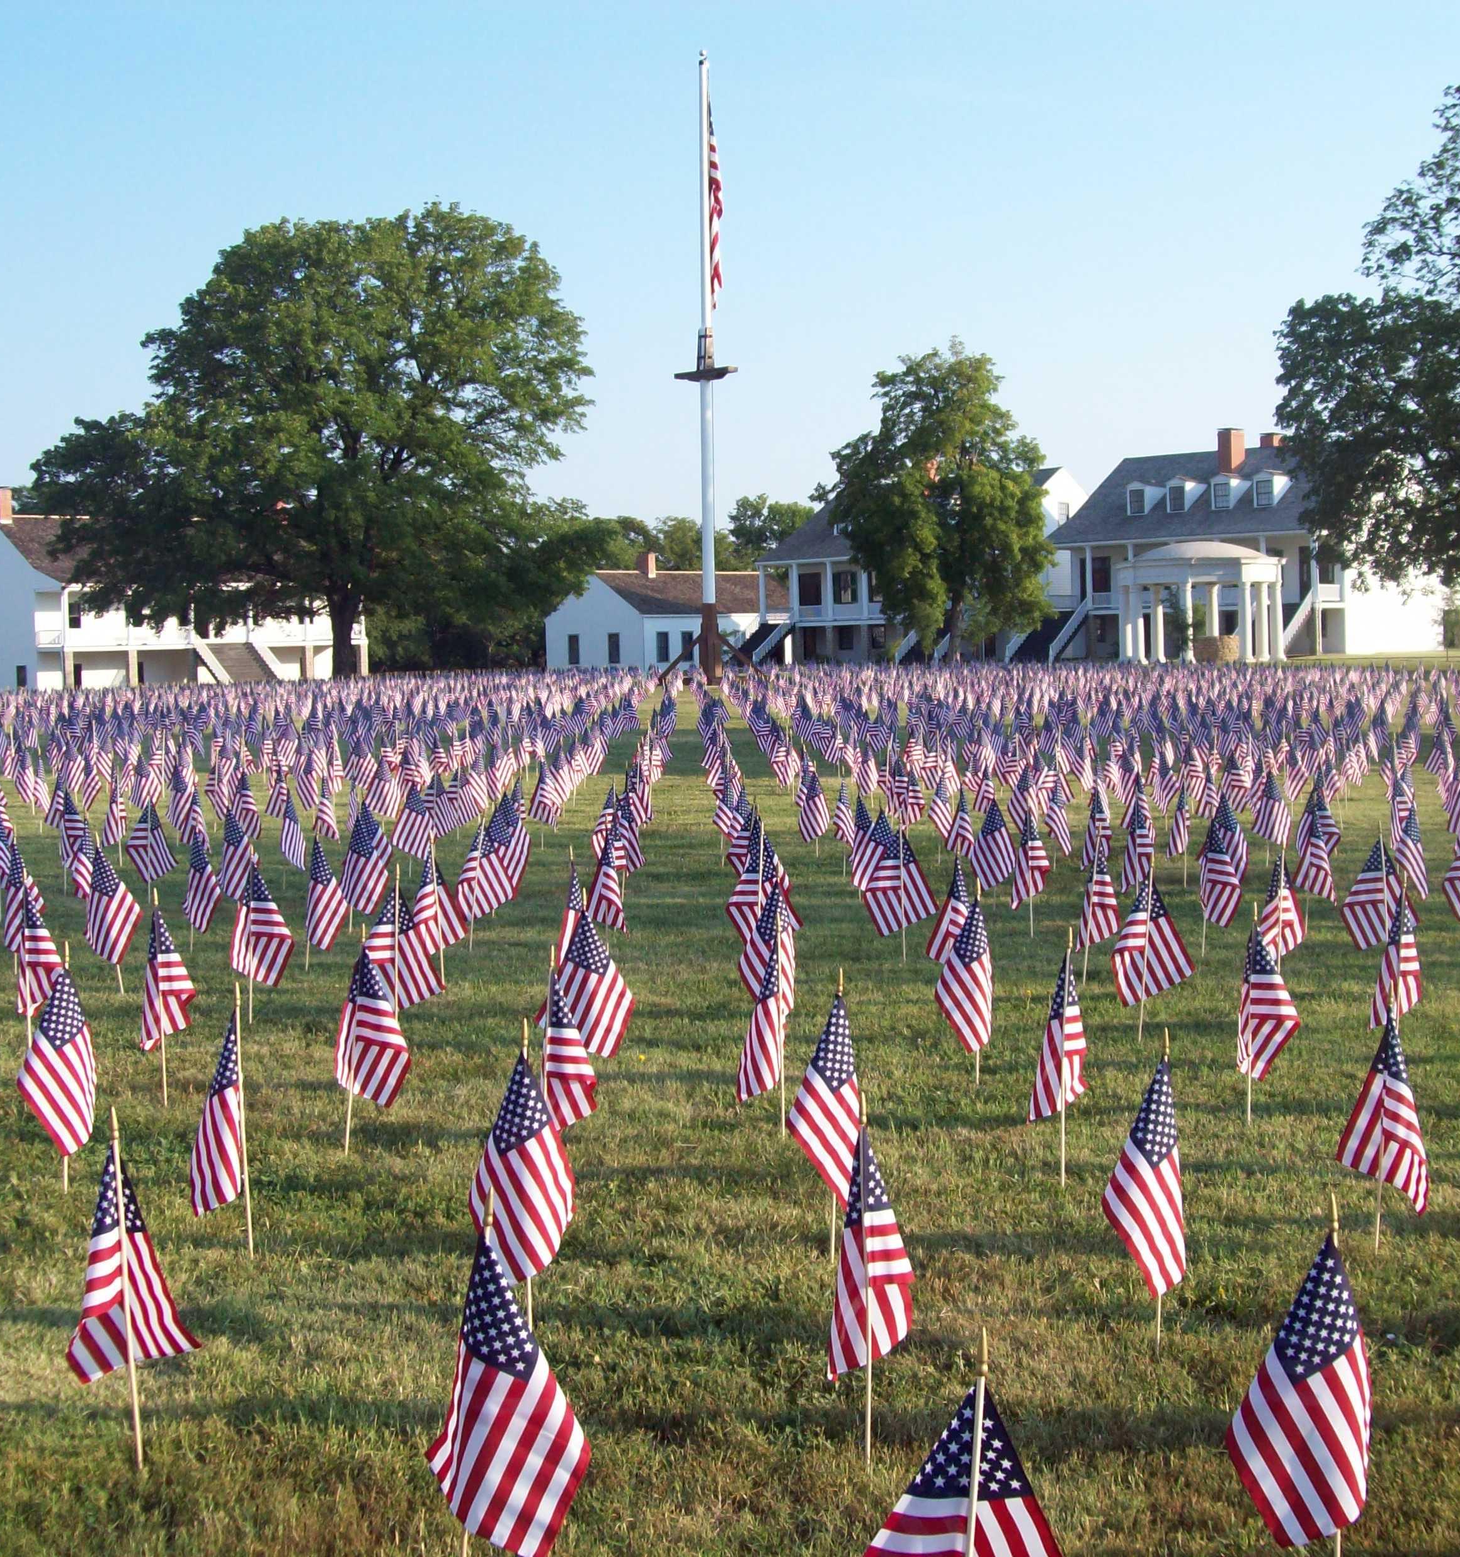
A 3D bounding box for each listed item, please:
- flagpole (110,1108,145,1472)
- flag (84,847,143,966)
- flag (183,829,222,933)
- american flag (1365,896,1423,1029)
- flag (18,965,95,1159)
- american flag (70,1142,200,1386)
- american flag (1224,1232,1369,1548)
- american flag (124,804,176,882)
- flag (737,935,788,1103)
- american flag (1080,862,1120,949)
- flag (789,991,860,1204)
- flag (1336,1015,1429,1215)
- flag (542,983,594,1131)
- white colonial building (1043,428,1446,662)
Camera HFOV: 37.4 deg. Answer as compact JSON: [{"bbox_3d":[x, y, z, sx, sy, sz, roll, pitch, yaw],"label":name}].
[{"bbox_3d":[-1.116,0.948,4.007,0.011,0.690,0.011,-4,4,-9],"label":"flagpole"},{"bbox_3d":[-2.812,0.581,9.850,0.274,0.548,0.140,-2,4,-16],"label":"flag"},{"bbox_3d":[-2.597,0.507,10.621,0.192,0.511,0.150,-2,4,-14],"label":"flag"},{"bbox_3d":[2.399,0.650,7.800,0.199,0.498,0.150,0,4,17],"label":"american flag"},{"bbox_3d":[-1.890,0.798,6.071,0.219,0.533,0.150,-2,4,-17],"label":"flag"},{"bbox_3d":[-1.114,0.903,4.040,0.250,0.450,0.150,-1,4,-9],"label":"american flag"},{"bbox_3d":[0.837,0.903,3.190,0.209,0.458,0.160,0,4,7],"label":"american flag"},{"bbox_3d":[-3.438,0.385,12.800,0.300,0.470,0.150,-1,4,-9],"label":"american flag"},{"bbox_3d":[0.101,0.746,6.689,0.160,0.523,0.160,-1,4,1],"label":"flag"},{"bbox_3d":[1.639,0.521,9.570,0.180,0.474,0.150,0,4,10],"label":"american flag"},{"bbox_3d":[0.229,0.771,5.208,0.172,0.512,0.150,-1,4,3],"label":"flag"},{"bbox_3d":[1.623,0.839,5.367,0.227,0.486,0.150,1,4,9],"label":"flag"},{"bbox_3d":[-0.457,0.776,6.080,0.151,0.434,0.140,-1,4,-4],"label":"flag"},{"bbox_3d":[27.100,-12.300,112.400,12.500,11.500,17.000,-4,5,-39],"label":"white colonial building"}]

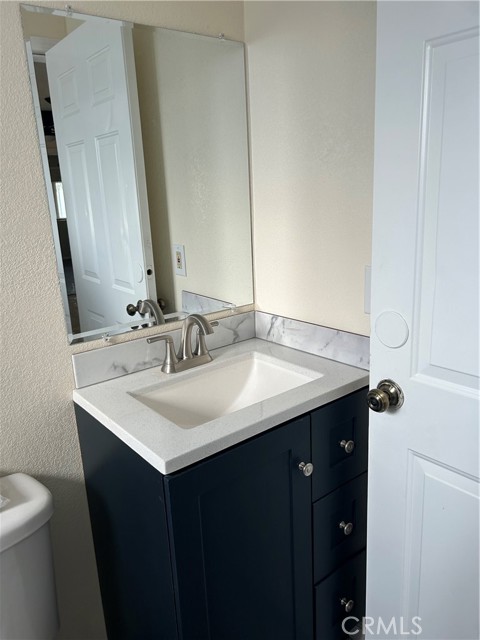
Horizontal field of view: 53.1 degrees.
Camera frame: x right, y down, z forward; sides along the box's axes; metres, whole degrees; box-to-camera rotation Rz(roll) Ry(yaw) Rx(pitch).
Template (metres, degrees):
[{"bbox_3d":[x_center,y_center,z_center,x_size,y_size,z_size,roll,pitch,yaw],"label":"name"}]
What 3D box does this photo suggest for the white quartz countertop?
[{"bbox_3d":[-0.040,0.169,1.248,0.627,0.028,0.485,-14,18,-36],"label":"white quartz countertop"}]

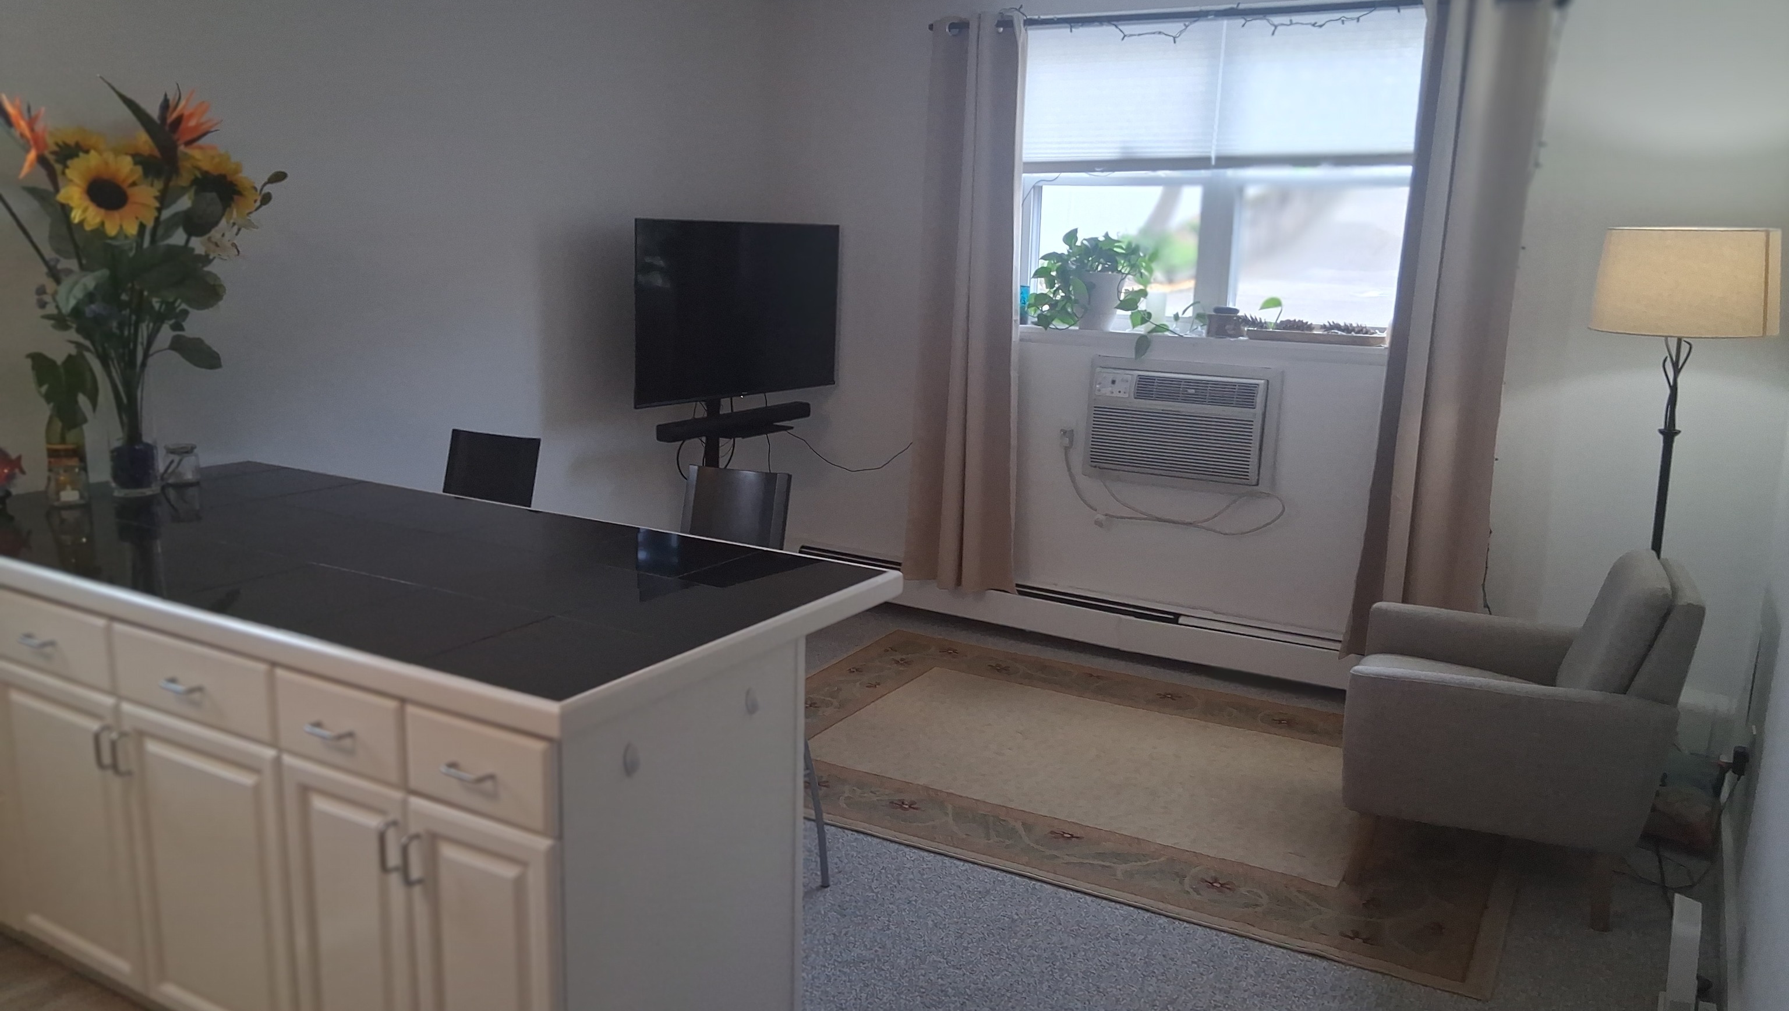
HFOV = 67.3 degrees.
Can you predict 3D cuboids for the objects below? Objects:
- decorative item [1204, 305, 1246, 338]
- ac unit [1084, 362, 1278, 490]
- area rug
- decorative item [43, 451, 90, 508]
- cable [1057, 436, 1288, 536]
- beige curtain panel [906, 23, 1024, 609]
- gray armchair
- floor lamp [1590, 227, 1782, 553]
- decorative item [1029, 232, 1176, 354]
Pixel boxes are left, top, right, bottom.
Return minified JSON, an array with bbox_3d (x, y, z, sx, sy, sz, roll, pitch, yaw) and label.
[{"bbox_3d":[1.176,-0.647,4.746,0.140,0.110,0.130,8,14,29],"label":"decorative item"},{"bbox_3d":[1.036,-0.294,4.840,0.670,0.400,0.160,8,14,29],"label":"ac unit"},{"bbox_3d":[0.620,0.756,4.003,2.316,0.012,1.565,8,14,29],"label":"area rug"},{"bbox_3d":[-1.821,-0.068,2.951,0.085,0.125,0.085,8,14,29],"label":"decorative item"},{"bbox_3d":[0.993,-0.069,4.910,0.860,0.310,0.050,8,14,29],"label":"cable"},{"bbox_3d":[0.253,-0.735,5.149,0.460,2.160,0.120,8,14,29],"label":"beige curtain panel"},{"bbox_3d":[1.510,0.513,3.334,0.700,0.790,0.690,6,13,22],"label":"gray armchair"},{"bbox_3d":[2.077,0.050,3.672,0.410,1.580,0.410,8,14,29],"label":"floor lamp"},{"bbox_3d":[0.757,-0.788,4.932,0.530,0.440,0.320,8,14,29],"label":"decorative item"}]

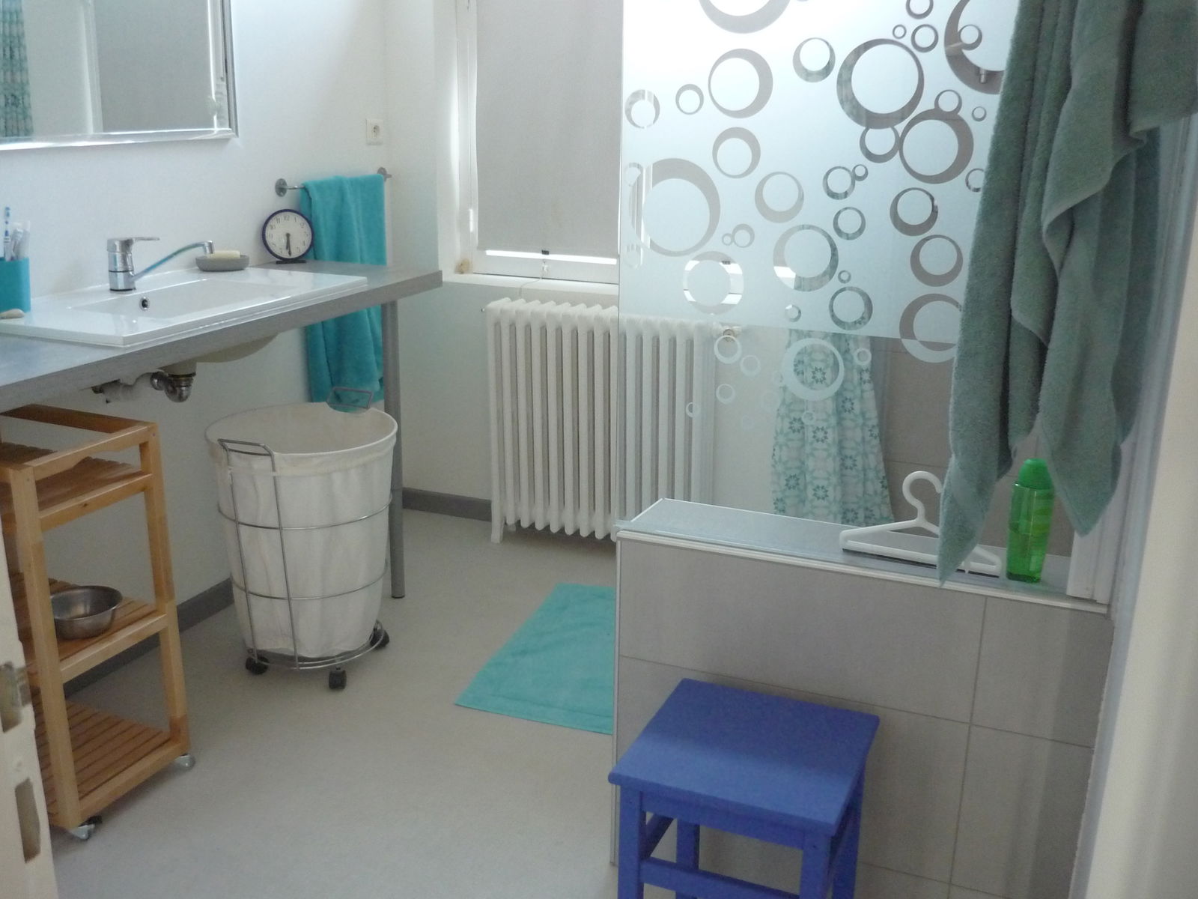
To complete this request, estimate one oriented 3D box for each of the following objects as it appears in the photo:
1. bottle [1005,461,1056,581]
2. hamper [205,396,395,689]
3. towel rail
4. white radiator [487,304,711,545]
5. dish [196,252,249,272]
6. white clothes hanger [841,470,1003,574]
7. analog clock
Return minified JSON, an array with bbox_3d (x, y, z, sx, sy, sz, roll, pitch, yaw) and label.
[{"bbox_3d":[0.657,0.102,1.734,0.062,0.195,0.042,7,18,21],"label":"bottle"},{"bbox_3d":[-0.700,0.223,2.792,0.442,0.645,0.485,0,17,0],"label":"hamper"},{"bbox_3d":[-0.763,-0.794,3.382,0.050,0.051,0.565,7,18,21],"label":"towel rail"},{"bbox_3d":[0.000,-0.052,3.491,0.694,0.771,0.137,7,18,21],"label":"white radiator"},{"bbox_3d":[-0.949,-0.470,2.886,0.128,0.035,0.090,-5,18,-16],"label":"dish"},{"bbox_3d":[0.503,0.107,1.778,0.249,0.157,0.014,10,27,25],"label":"white clothes hanger"},{"bbox_3d":[-0.853,-0.586,3.137,0.135,0.149,0.055,-4,18,-14],"label":"analog clock"}]

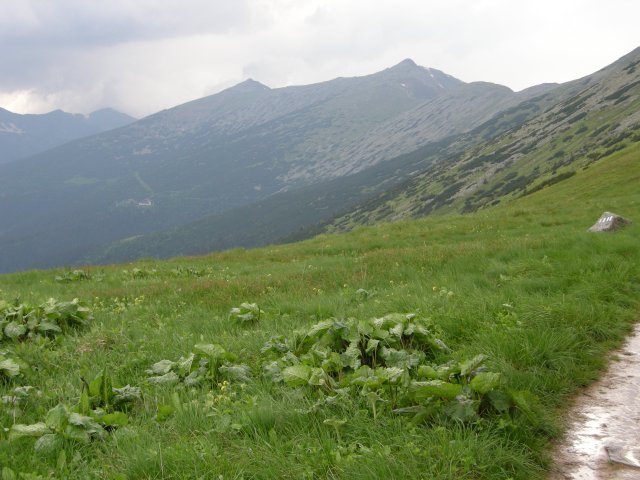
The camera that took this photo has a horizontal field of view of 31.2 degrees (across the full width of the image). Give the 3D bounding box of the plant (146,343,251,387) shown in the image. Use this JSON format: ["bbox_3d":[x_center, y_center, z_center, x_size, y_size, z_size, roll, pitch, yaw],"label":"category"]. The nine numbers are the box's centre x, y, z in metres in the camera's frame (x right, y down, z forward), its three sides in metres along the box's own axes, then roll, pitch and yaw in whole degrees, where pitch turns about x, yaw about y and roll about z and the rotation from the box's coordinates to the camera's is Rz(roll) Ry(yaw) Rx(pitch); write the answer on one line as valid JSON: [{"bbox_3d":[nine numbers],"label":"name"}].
[{"bbox_3d":[-1.100,1.150,10.400,0.930,0.360,0.750,0,4,0],"label":"plant"}]

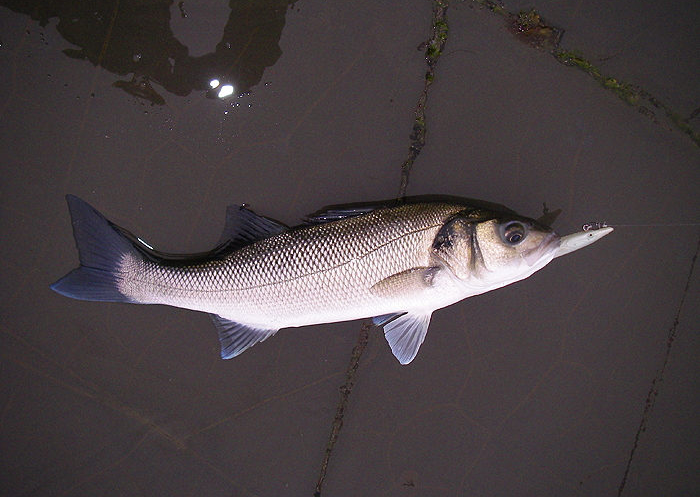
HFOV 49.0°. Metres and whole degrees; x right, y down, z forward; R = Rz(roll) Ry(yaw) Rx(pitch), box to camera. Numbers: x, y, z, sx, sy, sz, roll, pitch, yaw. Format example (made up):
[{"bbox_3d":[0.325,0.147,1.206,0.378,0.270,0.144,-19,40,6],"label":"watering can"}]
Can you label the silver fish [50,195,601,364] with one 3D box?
[{"bbox_3d":[-0.020,0.029,0.597,0.413,0.053,0.142,-2,102,-9],"label":"silver fish"}]

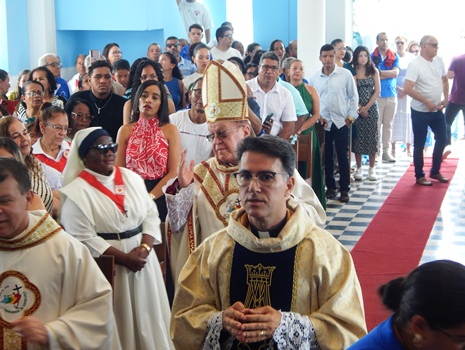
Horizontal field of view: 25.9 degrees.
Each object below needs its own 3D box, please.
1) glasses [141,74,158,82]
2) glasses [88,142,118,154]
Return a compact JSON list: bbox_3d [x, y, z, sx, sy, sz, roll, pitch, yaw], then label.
[{"bbox_3d":[-0.697,-0.811,8.500,0.140,0.045,0.140,-1,10,0],"label":"glasses"},{"bbox_3d":[-0.647,-0.133,4.850,0.145,0.050,0.145,7,13,39],"label":"glasses"}]

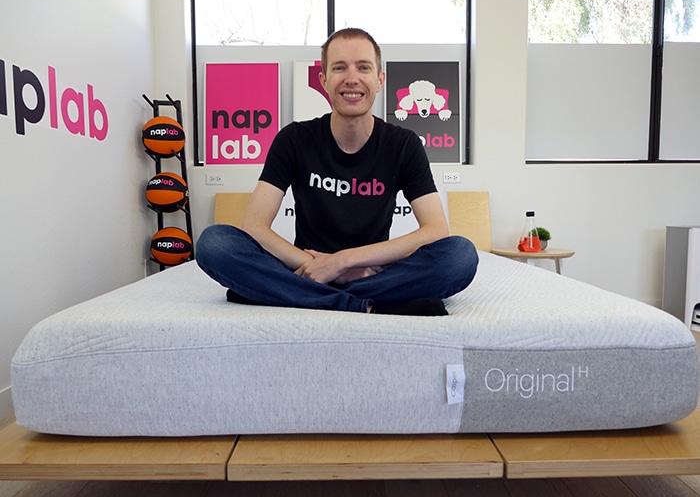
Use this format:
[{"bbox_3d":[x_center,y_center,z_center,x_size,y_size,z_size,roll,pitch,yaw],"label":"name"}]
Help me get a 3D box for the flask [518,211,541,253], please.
[{"bbox_3d":[1.058,-0.098,2.850,0.134,0.240,0.134,0,5,-1],"label":"flask"}]

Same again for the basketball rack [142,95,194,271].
[{"bbox_3d":[-1.055,-0.185,2.895,0.280,1.420,0.330,0,5,-1],"label":"basketball rack"}]

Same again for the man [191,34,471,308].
[{"bbox_3d":[-0.036,-0.243,1.435,0.800,0.780,0.620,0,5,0],"label":"man"}]

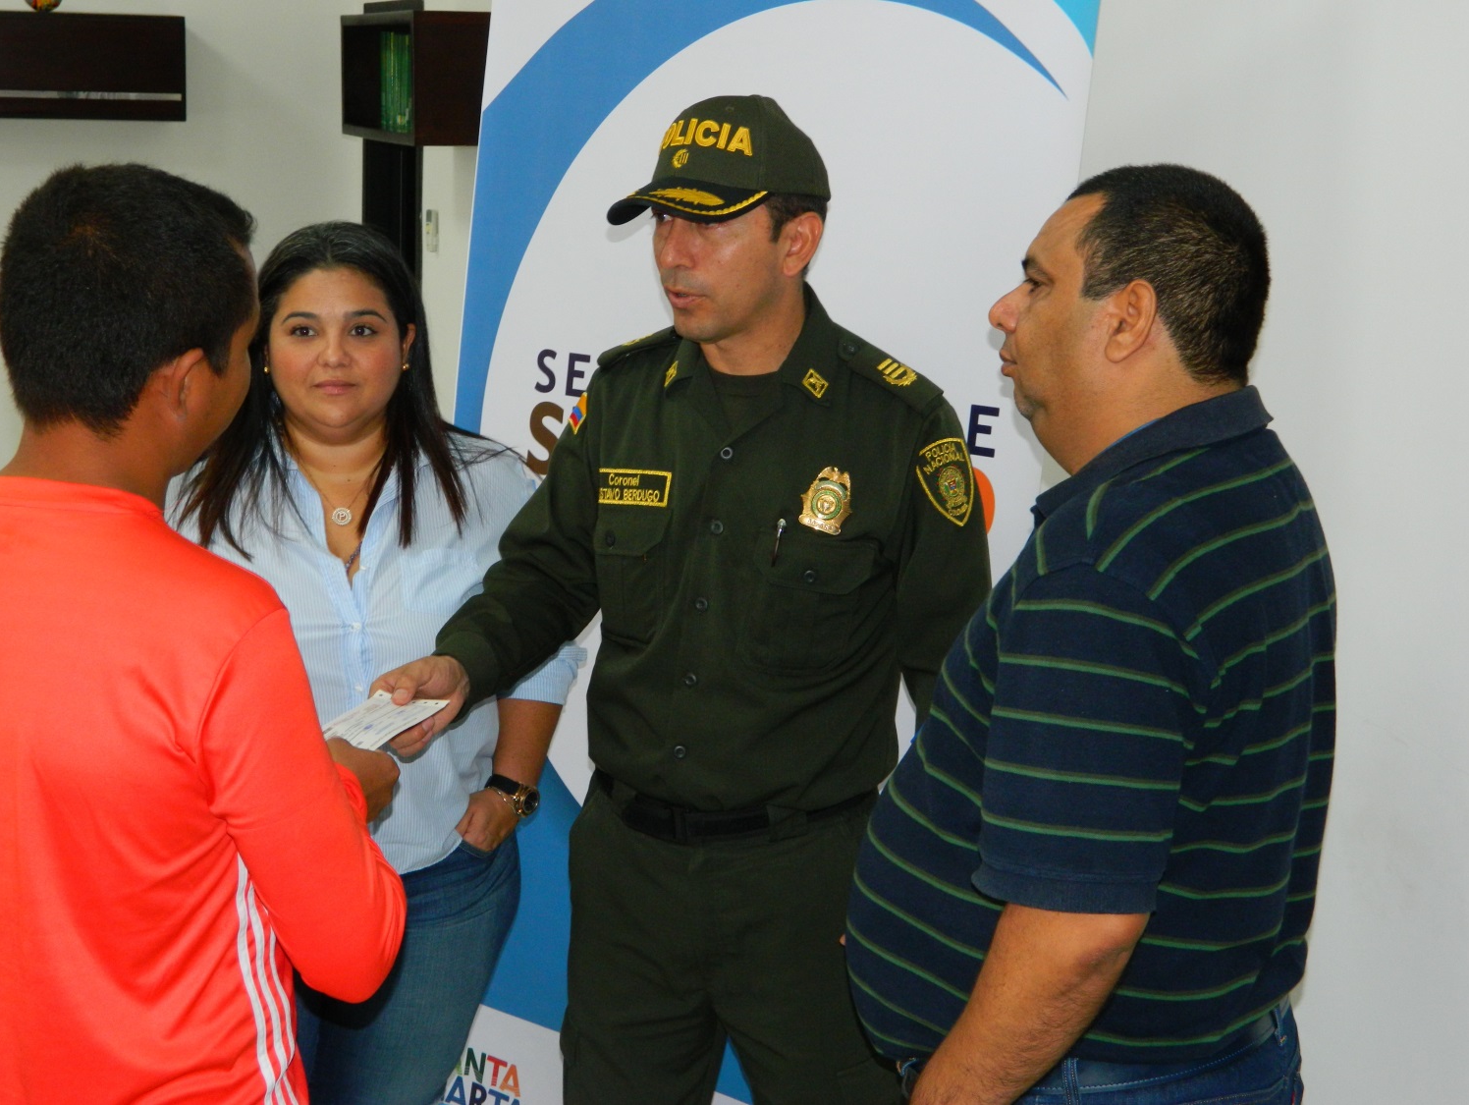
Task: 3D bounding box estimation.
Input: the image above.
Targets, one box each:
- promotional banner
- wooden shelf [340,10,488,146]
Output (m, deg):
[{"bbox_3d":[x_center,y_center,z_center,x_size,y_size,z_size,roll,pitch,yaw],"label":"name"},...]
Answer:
[{"bbox_3d":[-0.059,0.210,3.076,0.971,1.980,0.030,11,7,40],"label":"promotional banner"},{"bbox_3d":[-0.762,-1.171,5.987,0.250,0.303,0.902,-3,12,-19],"label":"wooden shelf"}]

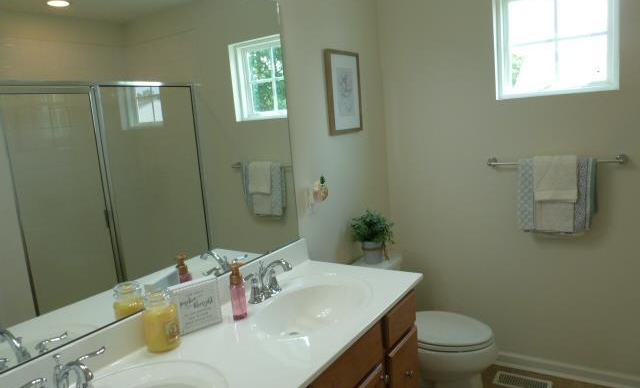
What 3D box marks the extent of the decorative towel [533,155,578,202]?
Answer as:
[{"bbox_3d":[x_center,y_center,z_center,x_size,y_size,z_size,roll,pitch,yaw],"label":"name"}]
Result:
[{"bbox_3d":[1.208,-0.076,2.277,0.193,0.240,0.060,1,10,33],"label":"decorative towel"}]

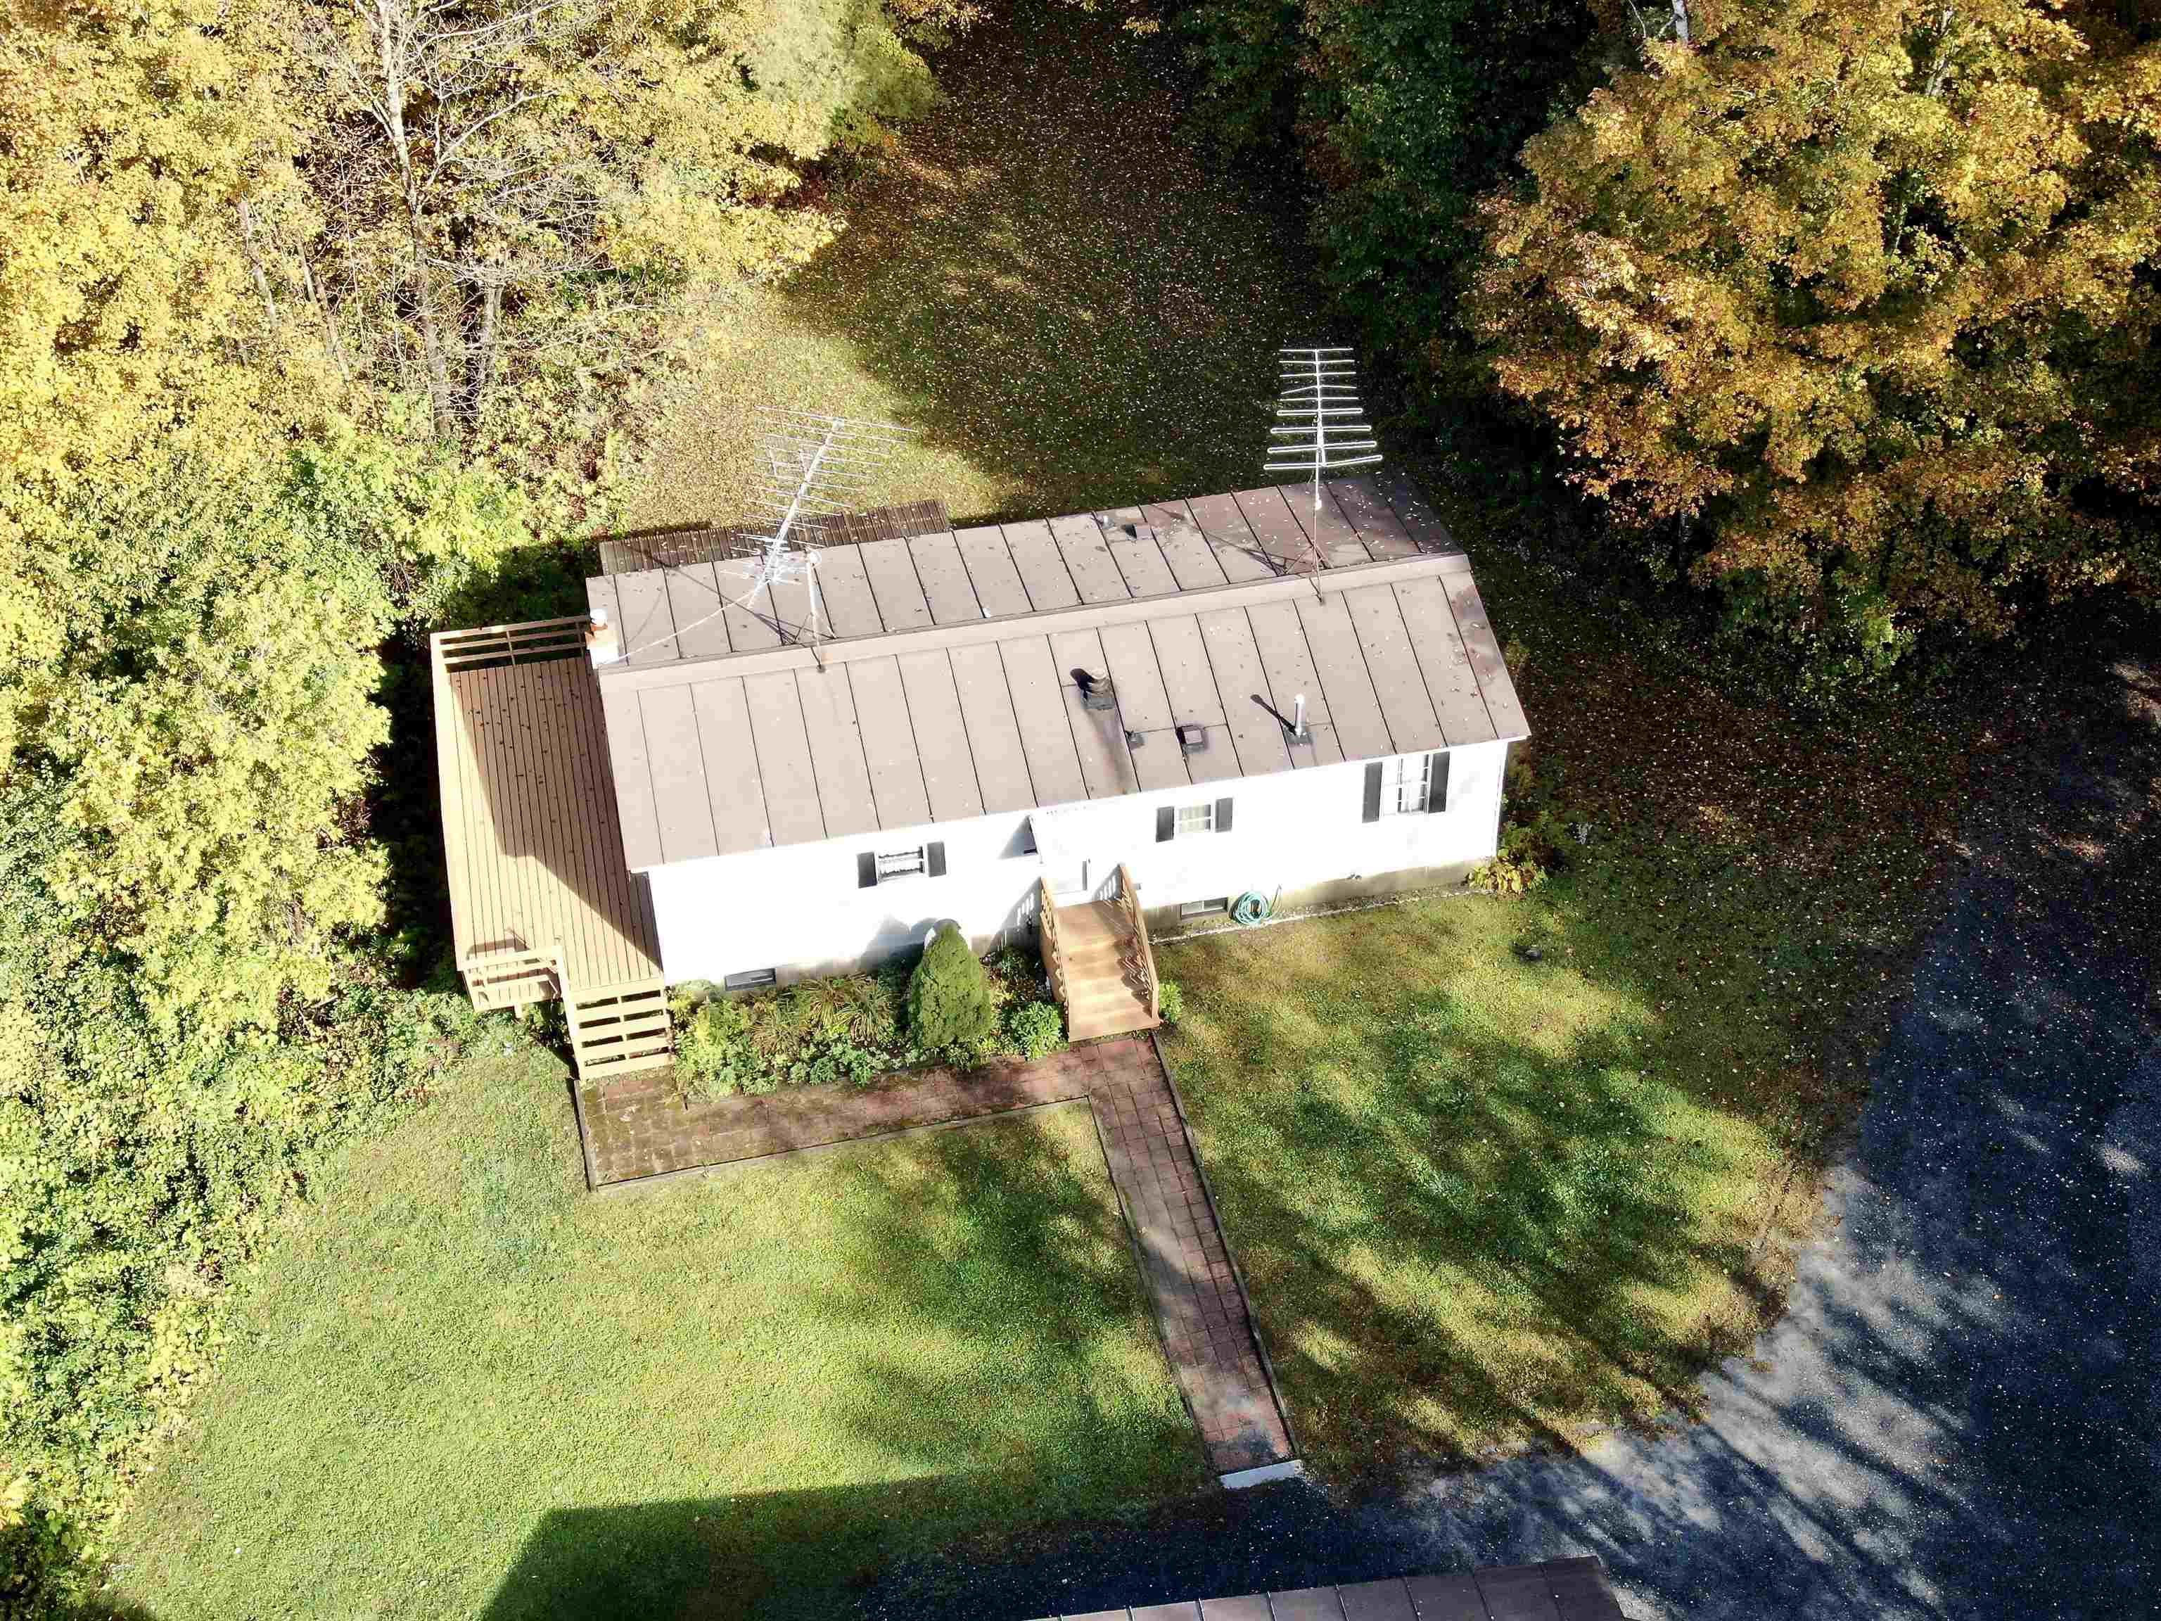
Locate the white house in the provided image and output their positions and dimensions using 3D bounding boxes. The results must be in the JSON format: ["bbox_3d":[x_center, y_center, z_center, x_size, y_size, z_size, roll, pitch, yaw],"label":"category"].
[{"bbox_3d":[-0.550,-1.577,53.032,15.282,4.919,8.378,-8,43,-8],"label":"white house"}]

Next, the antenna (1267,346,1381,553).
[{"bbox_3d":[4.110,-6.092,52.026,1.936,2.464,3.300,-1,43,0],"label":"antenna"}]

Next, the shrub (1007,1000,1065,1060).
[{"bbox_3d":[-0.796,3.588,50.586,0.915,0.660,0.836,-8,43,-8],"label":"shrub"}]

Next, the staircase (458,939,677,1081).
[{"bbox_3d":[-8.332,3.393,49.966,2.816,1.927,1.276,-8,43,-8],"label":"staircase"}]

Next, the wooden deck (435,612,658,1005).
[{"bbox_3d":[-9.551,0.217,53.417,3.274,1.927,9.020,-8,43,-8],"label":"wooden deck"}]

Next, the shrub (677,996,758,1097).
[{"bbox_3d":[-6.106,3.980,50.104,1.267,0.836,1.100,-8,43,-8],"label":"shrub"}]

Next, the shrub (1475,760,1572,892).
[{"bbox_3d":[7.828,0.412,53.516,1.496,1.188,1.672,-8,43,-8],"label":"shrub"}]

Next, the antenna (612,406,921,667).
[{"bbox_3d":[-4.805,-3.657,49.707,3.256,3.608,4.752,9,44,10],"label":"antenna"}]

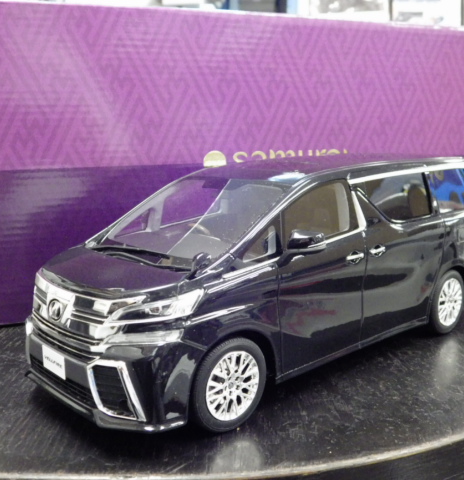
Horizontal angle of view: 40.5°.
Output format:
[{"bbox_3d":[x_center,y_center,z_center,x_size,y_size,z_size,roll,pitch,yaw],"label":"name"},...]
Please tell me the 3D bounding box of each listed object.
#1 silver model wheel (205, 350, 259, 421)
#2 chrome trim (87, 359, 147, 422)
[{"bbox_3d":[-0.002,0.055,0.244,0.028,0.028,0.010,-10,13,-42],"label":"silver model wheel"},{"bbox_3d":[-0.042,0.054,0.229,0.025,0.022,0.006,6,9,26],"label":"chrome trim"}]

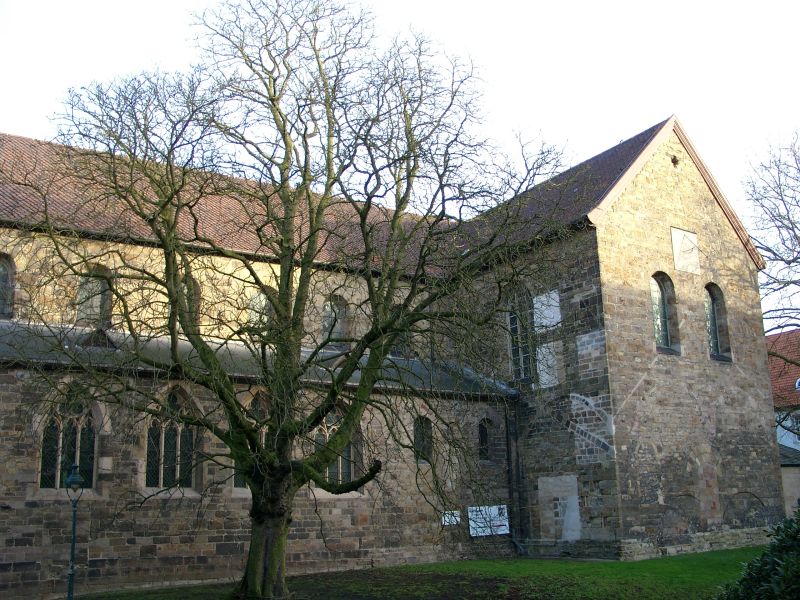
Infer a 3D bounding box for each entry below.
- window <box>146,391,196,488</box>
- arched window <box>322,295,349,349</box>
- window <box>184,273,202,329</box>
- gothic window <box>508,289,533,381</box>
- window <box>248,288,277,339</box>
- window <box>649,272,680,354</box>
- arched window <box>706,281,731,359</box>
[{"bbox_3d":[-6.451,3.907,22.278,1.433,2.846,0.300,7,-16,-28],"label":"window"},{"bbox_3d":[-2.549,0.834,30.793,1.147,2.151,0.300,7,-16,-28],"label":"arched window"},{"bbox_3d":[-7.690,0.159,27.981,1.114,2.177,0.300,7,-16,-28],"label":"window"},{"bbox_3d":[4.469,1.217,28.478,0.300,3.433,1.228,9,-17,-34],"label":"gothic window"},{"bbox_3d":[-5.131,0.507,29.384,1.136,2.114,0.300,7,-16,-28],"label":"window"},{"bbox_3d":[9.177,0.460,27.506,1.396,2.959,0.300,9,-17,-34],"label":"window"},{"bbox_3d":[11.730,0.841,29.325,1.396,3.043,0.300,9,-17,-34],"label":"arched window"}]

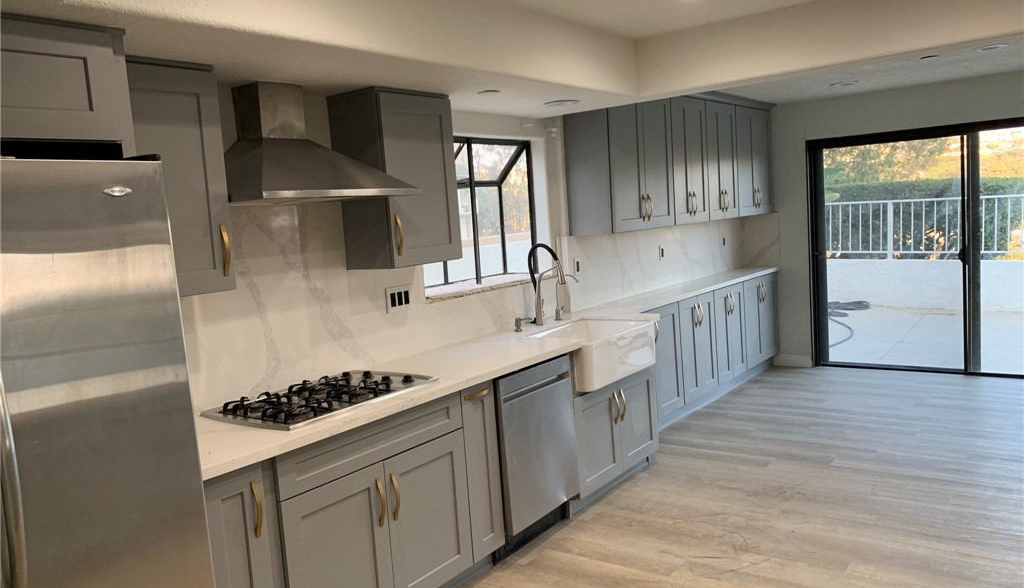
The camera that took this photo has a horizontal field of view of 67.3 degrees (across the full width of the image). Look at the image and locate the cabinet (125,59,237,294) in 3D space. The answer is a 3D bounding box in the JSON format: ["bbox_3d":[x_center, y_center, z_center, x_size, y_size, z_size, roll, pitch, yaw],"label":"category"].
[{"bbox_3d":[-1.270,-0.363,2.608,0.326,0.761,0.485,0,7,37],"label":"cabinet"}]

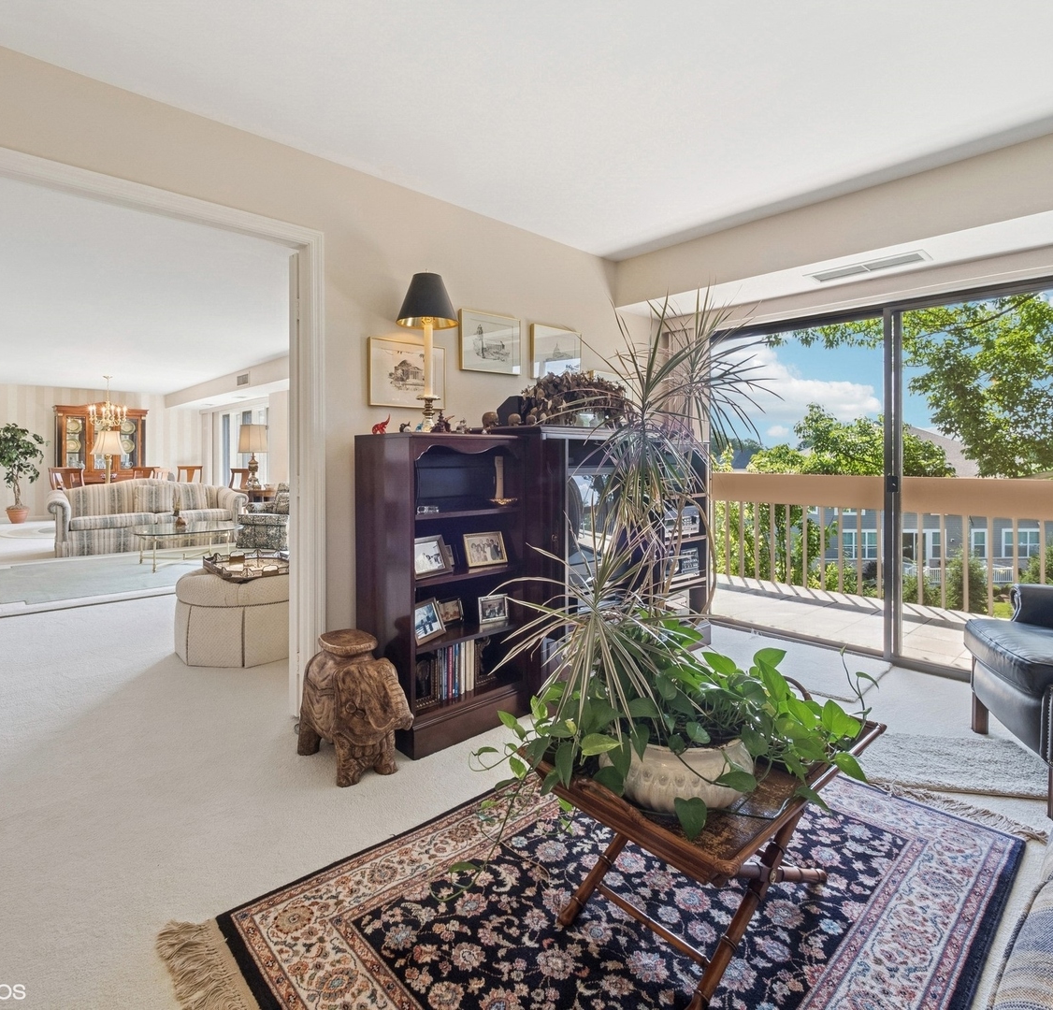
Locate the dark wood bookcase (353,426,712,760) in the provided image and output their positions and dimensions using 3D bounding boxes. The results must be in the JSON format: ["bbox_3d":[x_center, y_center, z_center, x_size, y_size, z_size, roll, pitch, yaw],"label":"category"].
[{"bbox_3d":[0.192,0.266,2.939,2.069,1.309,0.565,-3,5,-42],"label":"dark wood bookcase"}]

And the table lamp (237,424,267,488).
[{"bbox_3d":[-3.921,-0.694,7.837,0.405,0.949,0.402,-3,5,-43],"label":"table lamp"}]

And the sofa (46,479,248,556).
[{"bbox_3d":[-4.920,0.100,7.150,2.080,0.870,0.920,-3,5,-42],"label":"sofa"}]

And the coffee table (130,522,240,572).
[{"bbox_3d":[-3.798,0.444,6.058,0.980,0.400,0.974,-3,5,-43],"label":"coffee table"}]

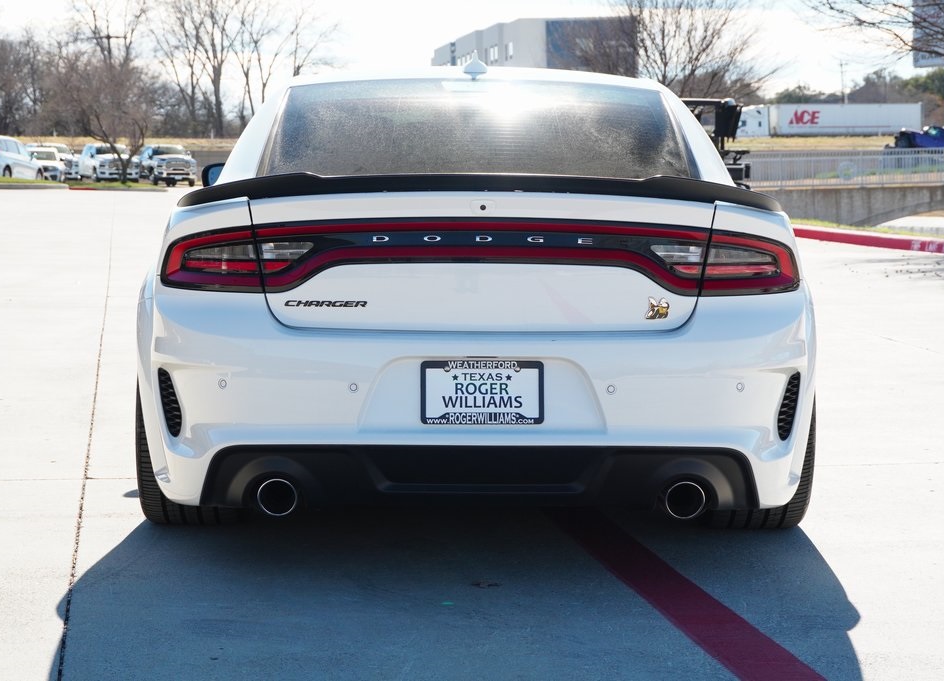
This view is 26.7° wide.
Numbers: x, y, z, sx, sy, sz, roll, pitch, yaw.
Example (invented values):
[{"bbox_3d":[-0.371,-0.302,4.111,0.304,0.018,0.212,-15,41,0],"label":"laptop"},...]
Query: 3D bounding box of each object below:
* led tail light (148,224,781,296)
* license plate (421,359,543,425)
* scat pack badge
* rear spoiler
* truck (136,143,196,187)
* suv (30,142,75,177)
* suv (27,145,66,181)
[{"bbox_3d":[0.021,-0.219,5.260,1.700,0.205,0.270,0,5,0],"label":"led tail light"},{"bbox_3d":[0.025,0.134,5.060,0.311,0.161,0.015,0,5,0],"label":"license plate"},{"bbox_3d":[0.480,-0.082,5.120,0.061,0.060,0.008,0,5,-3],"label":"scat pack badge"},{"bbox_3d":[0.021,-0.391,5.290,1.610,0.115,0.300,0,5,0],"label":"rear spoiler"},{"bbox_3d":[-14.683,-8.342,95.000,2.130,1.980,6.000,-2,5,-22],"label":"truck"},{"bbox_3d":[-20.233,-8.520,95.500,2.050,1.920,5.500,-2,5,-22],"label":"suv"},{"bbox_3d":[-19.086,-7.763,88.000,1.860,1.600,4.600,-2,5,-22],"label":"suv"}]

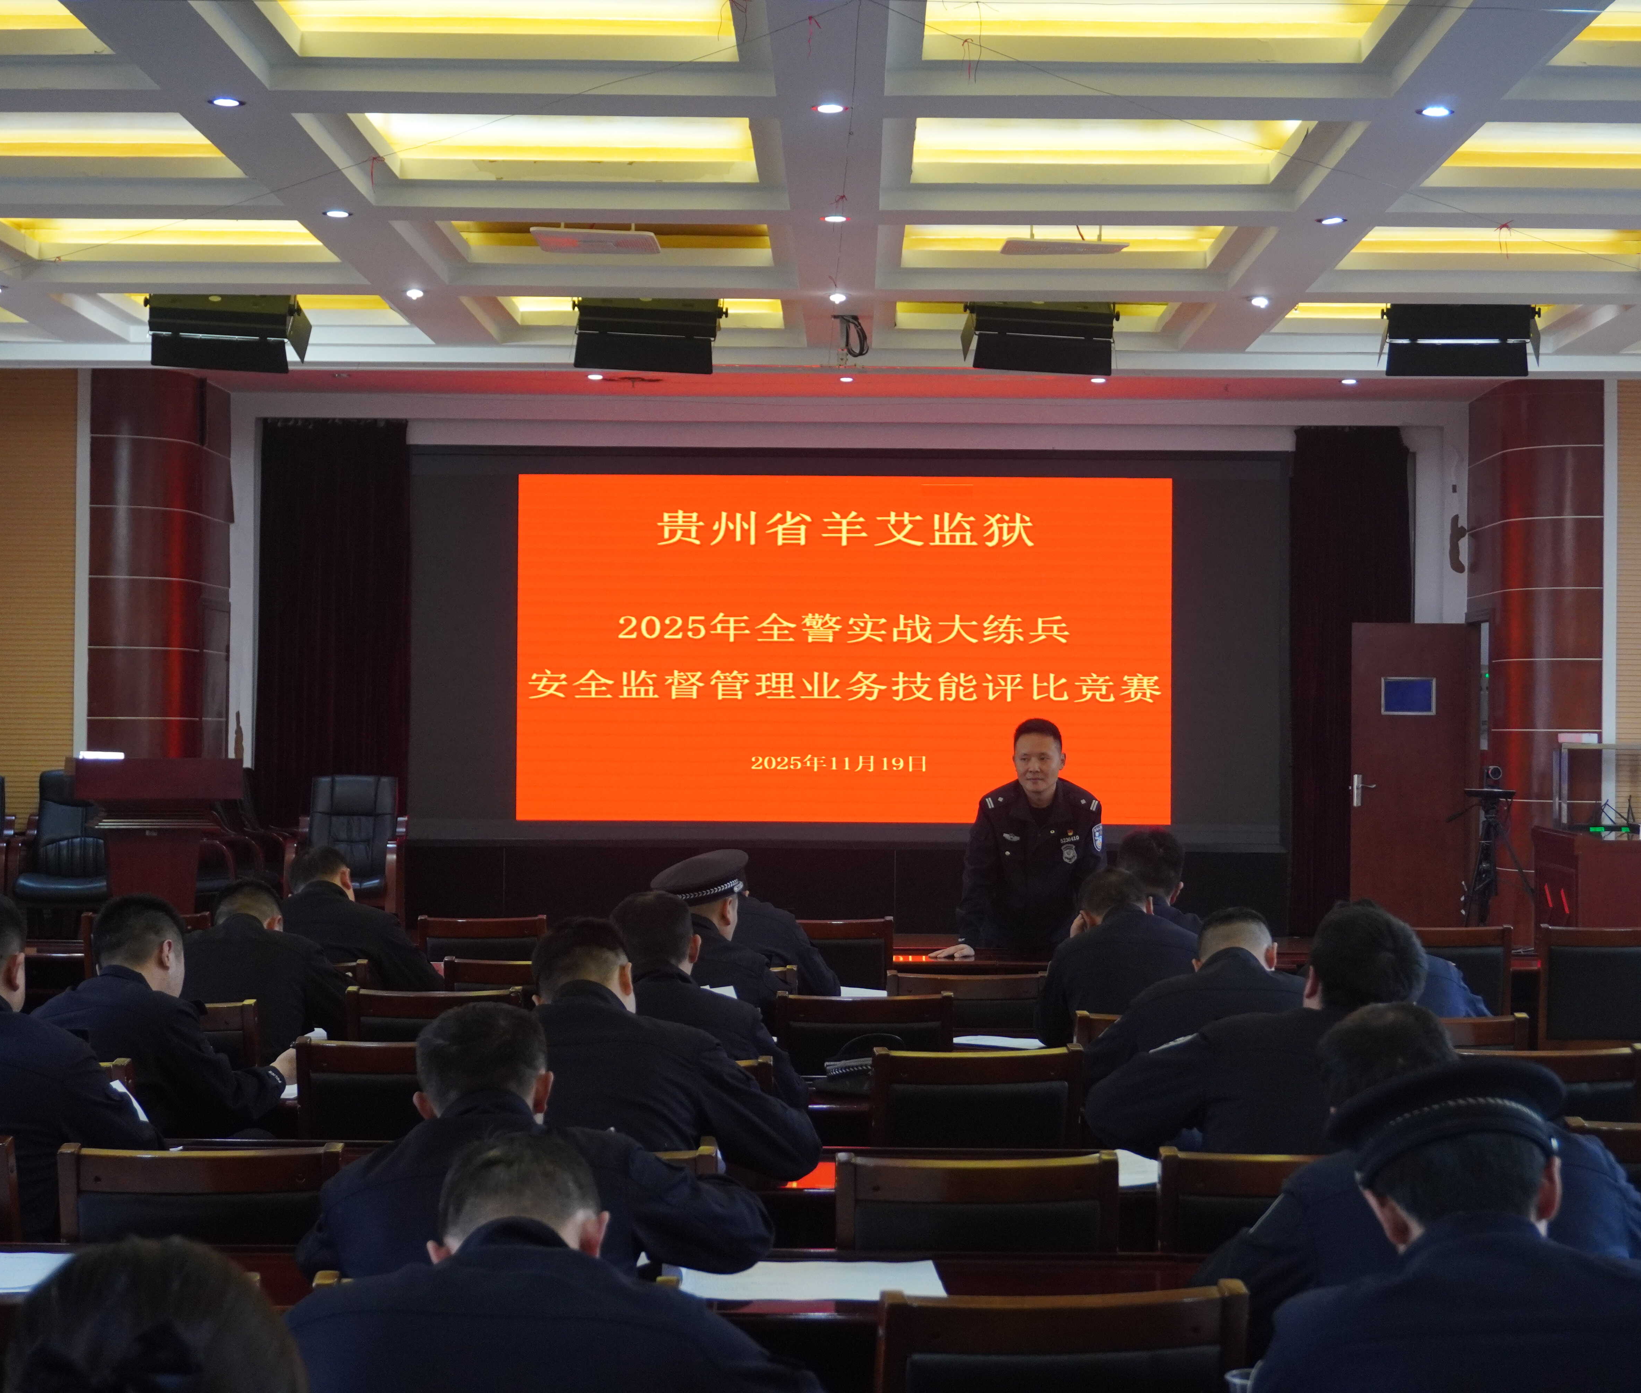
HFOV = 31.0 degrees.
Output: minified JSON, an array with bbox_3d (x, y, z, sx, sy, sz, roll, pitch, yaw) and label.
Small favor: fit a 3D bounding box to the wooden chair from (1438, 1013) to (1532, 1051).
[{"bbox_3d":[1.436,1.201,7.146,0.450,0.920,0.530,0,-1,1],"label":"wooden chair"}]

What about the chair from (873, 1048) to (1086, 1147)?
[{"bbox_3d":[0.290,1.178,6.302,0.450,0.920,0.530,0,-1,-6],"label":"chair"}]

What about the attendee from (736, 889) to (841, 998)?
[{"bbox_3d":[-0.188,1.120,8.850,0.530,1.210,0.800,1,-1,1],"label":"attendee"}]

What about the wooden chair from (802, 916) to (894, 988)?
[{"bbox_3d":[0.033,1.218,10.140,0.450,0.915,0.520,1,-1,1],"label":"wooden chair"}]

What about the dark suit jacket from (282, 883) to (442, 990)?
[{"bbox_3d":[-1.364,0.850,8.400,0.580,0.640,0.500,0,-1,6],"label":"dark suit jacket"}]

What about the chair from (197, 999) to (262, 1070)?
[{"bbox_3d":[-1.625,1.223,7.610,0.450,0.950,0.550,1,-1,1],"label":"chair"}]

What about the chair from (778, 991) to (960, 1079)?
[{"bbox_3d":[0.114,1.241,7.843,0.450,0.950,0.550,1,-1,1],"label":"chair"}]

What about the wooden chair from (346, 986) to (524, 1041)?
[{"bbox_3d":[-0.961,1.182,7.578,0.450,0.920,0.530,0,-1,-1],"label":"wooden chair"}]

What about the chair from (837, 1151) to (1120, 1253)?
[{"bbox_3d":[0.251,1.210,4.968,0.450,0.950,0.550,1,-1,1],"label":"chair"}]

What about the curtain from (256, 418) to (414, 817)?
[{"bbox_3d":[-2.836,-0.166,17.200,0.892,2.875,0.150,1,-1,1],"label":"curtain"}]

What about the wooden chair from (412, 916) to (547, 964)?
[{"bbox_3d":[-1.130,1.207,10.140,0.450,0.915,0.520,1,-1,1],"label":"wooden chair"}]

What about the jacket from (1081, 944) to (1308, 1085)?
[{"bbox_3d":[0.840,0.849,6.200,0.600,0.647,0.500,1,-1,-2],"label":"jacket"}]

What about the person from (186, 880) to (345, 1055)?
[{"bbox_3d":[-1.447,1.091,7.750,0.530,1.220,0.800,1,-1,1],"label":"person"}]

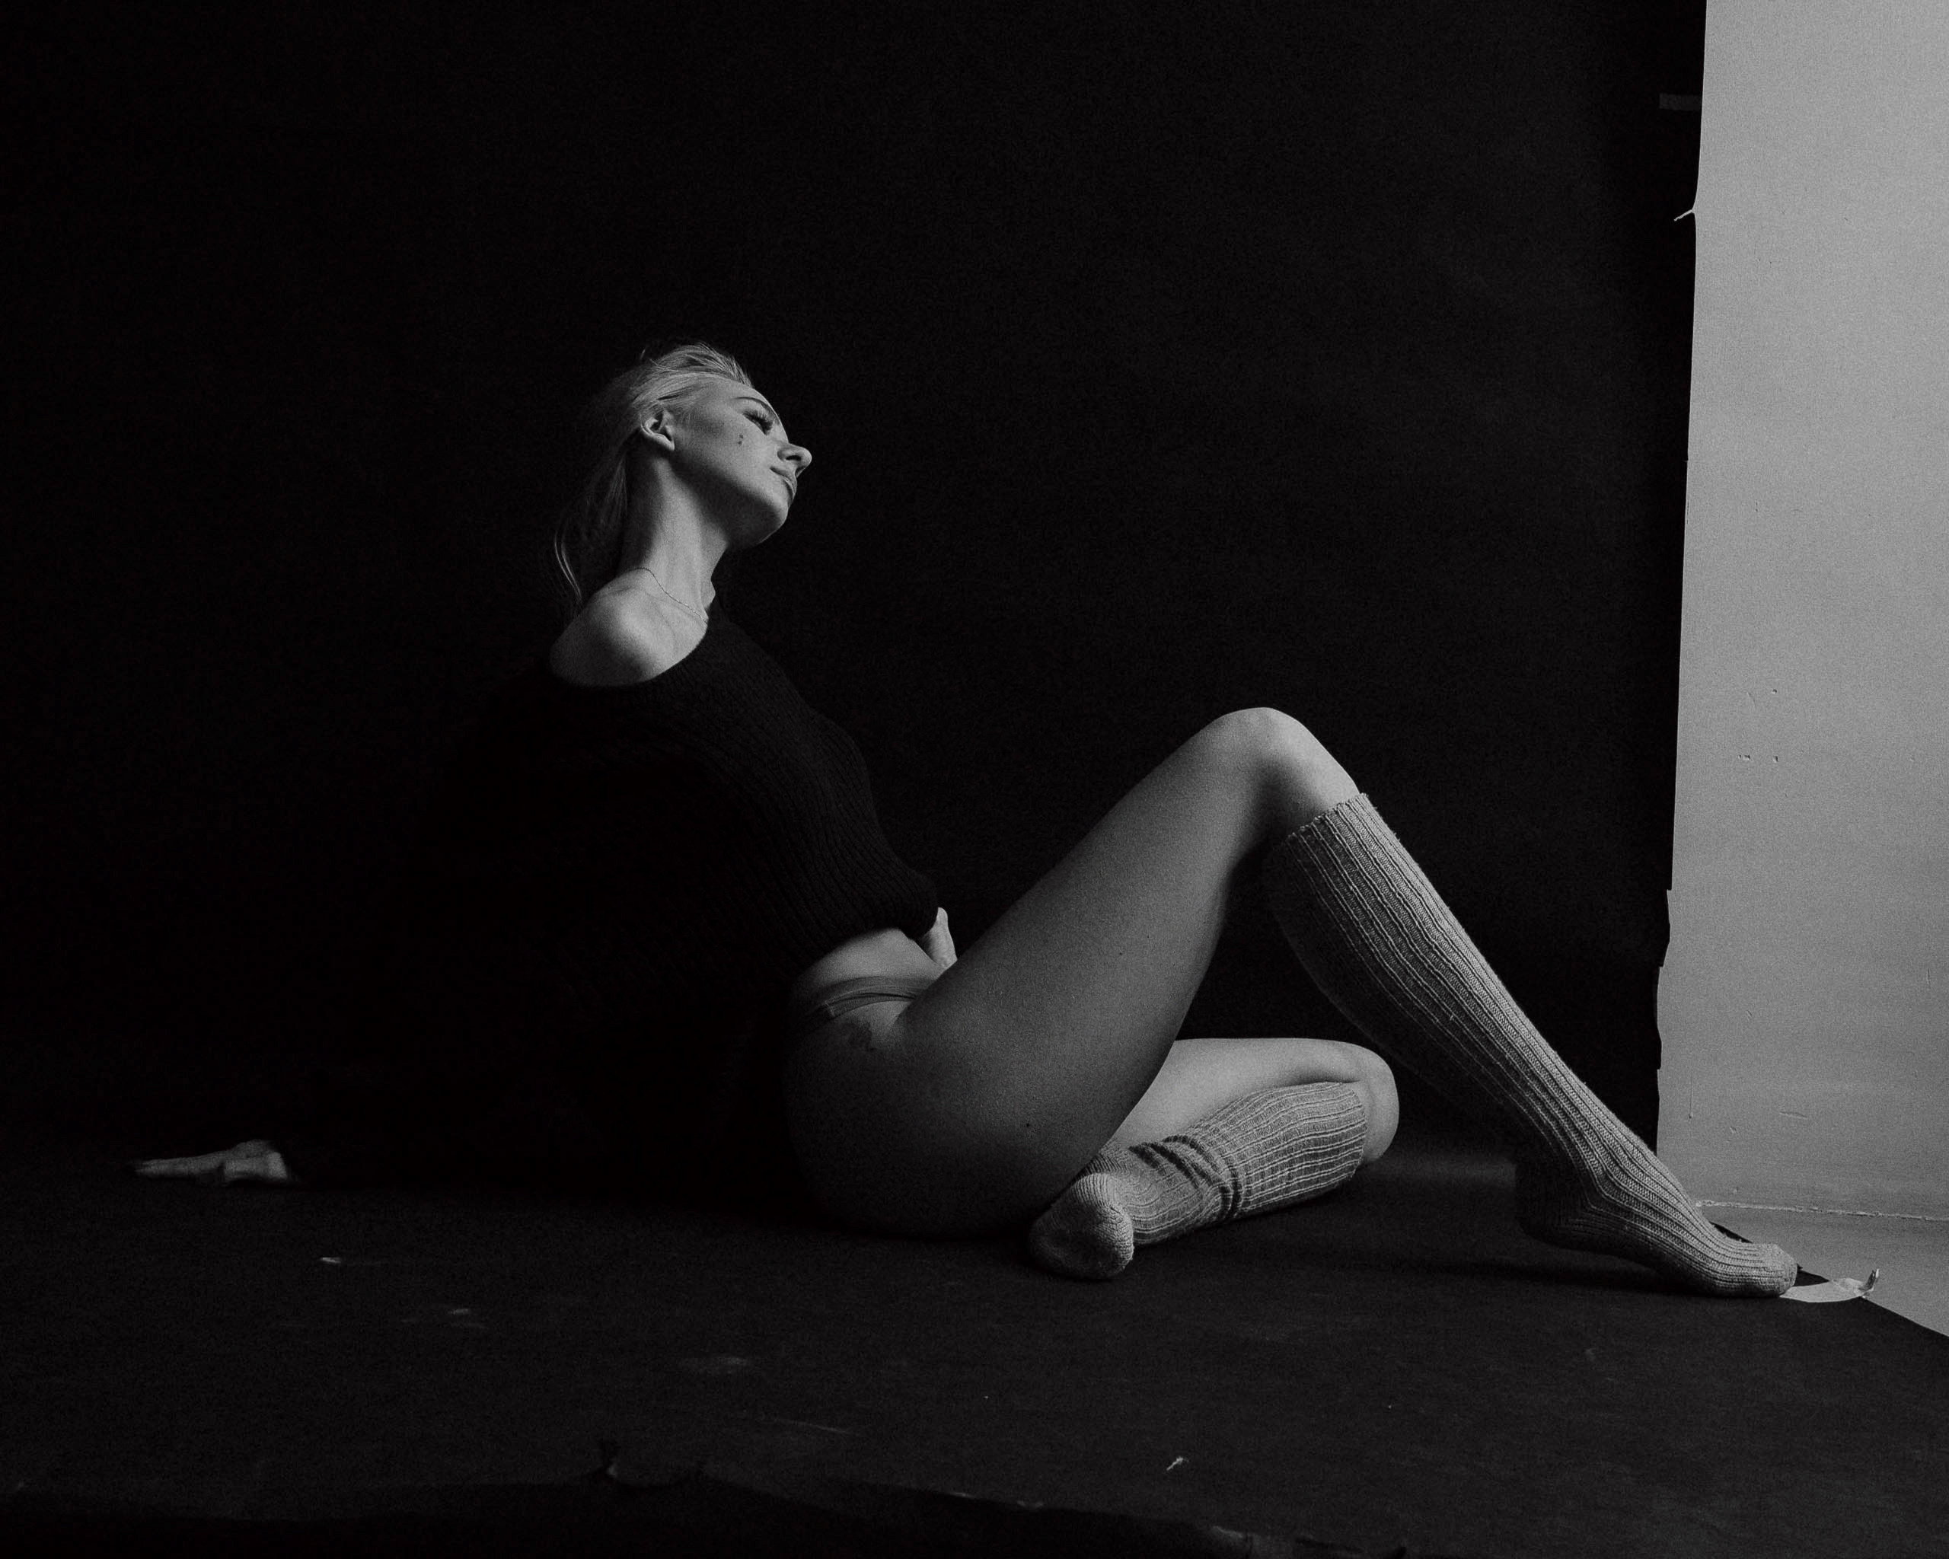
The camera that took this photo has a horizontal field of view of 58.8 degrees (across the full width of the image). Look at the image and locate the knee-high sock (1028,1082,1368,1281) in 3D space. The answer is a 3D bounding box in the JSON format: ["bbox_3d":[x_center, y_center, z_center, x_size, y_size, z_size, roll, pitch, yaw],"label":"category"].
[{"bbox_3d":[0.214,0.374,1.640,0.420,0.125,0.140,-6,4,-43],"label":"knee-high sock"}]

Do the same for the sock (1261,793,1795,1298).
[{"bbox_3d":[0.495,0.268,1.560,0.190,0.590,0.120,-41,0,7],"label":"sock"}]

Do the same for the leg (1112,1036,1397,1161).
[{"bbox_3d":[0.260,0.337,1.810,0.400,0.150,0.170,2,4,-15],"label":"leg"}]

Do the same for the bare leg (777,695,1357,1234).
[{"bbox_3d":[0.096,0.188,1.590,0.585,0.310,0.190,-36,3,5],"label":"bare leg"}]

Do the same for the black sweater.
[{"bbox_3d":[-0.340,0.121,1.670,0.570,0.500,0.440,-9,4,8],"label":"black sweater"}]

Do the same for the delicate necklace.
[{"bbox_3d":[-0.295,-0.175,1.650,0.100,0.065,0.120,3,4,9],"label":"delicate necklace"}]

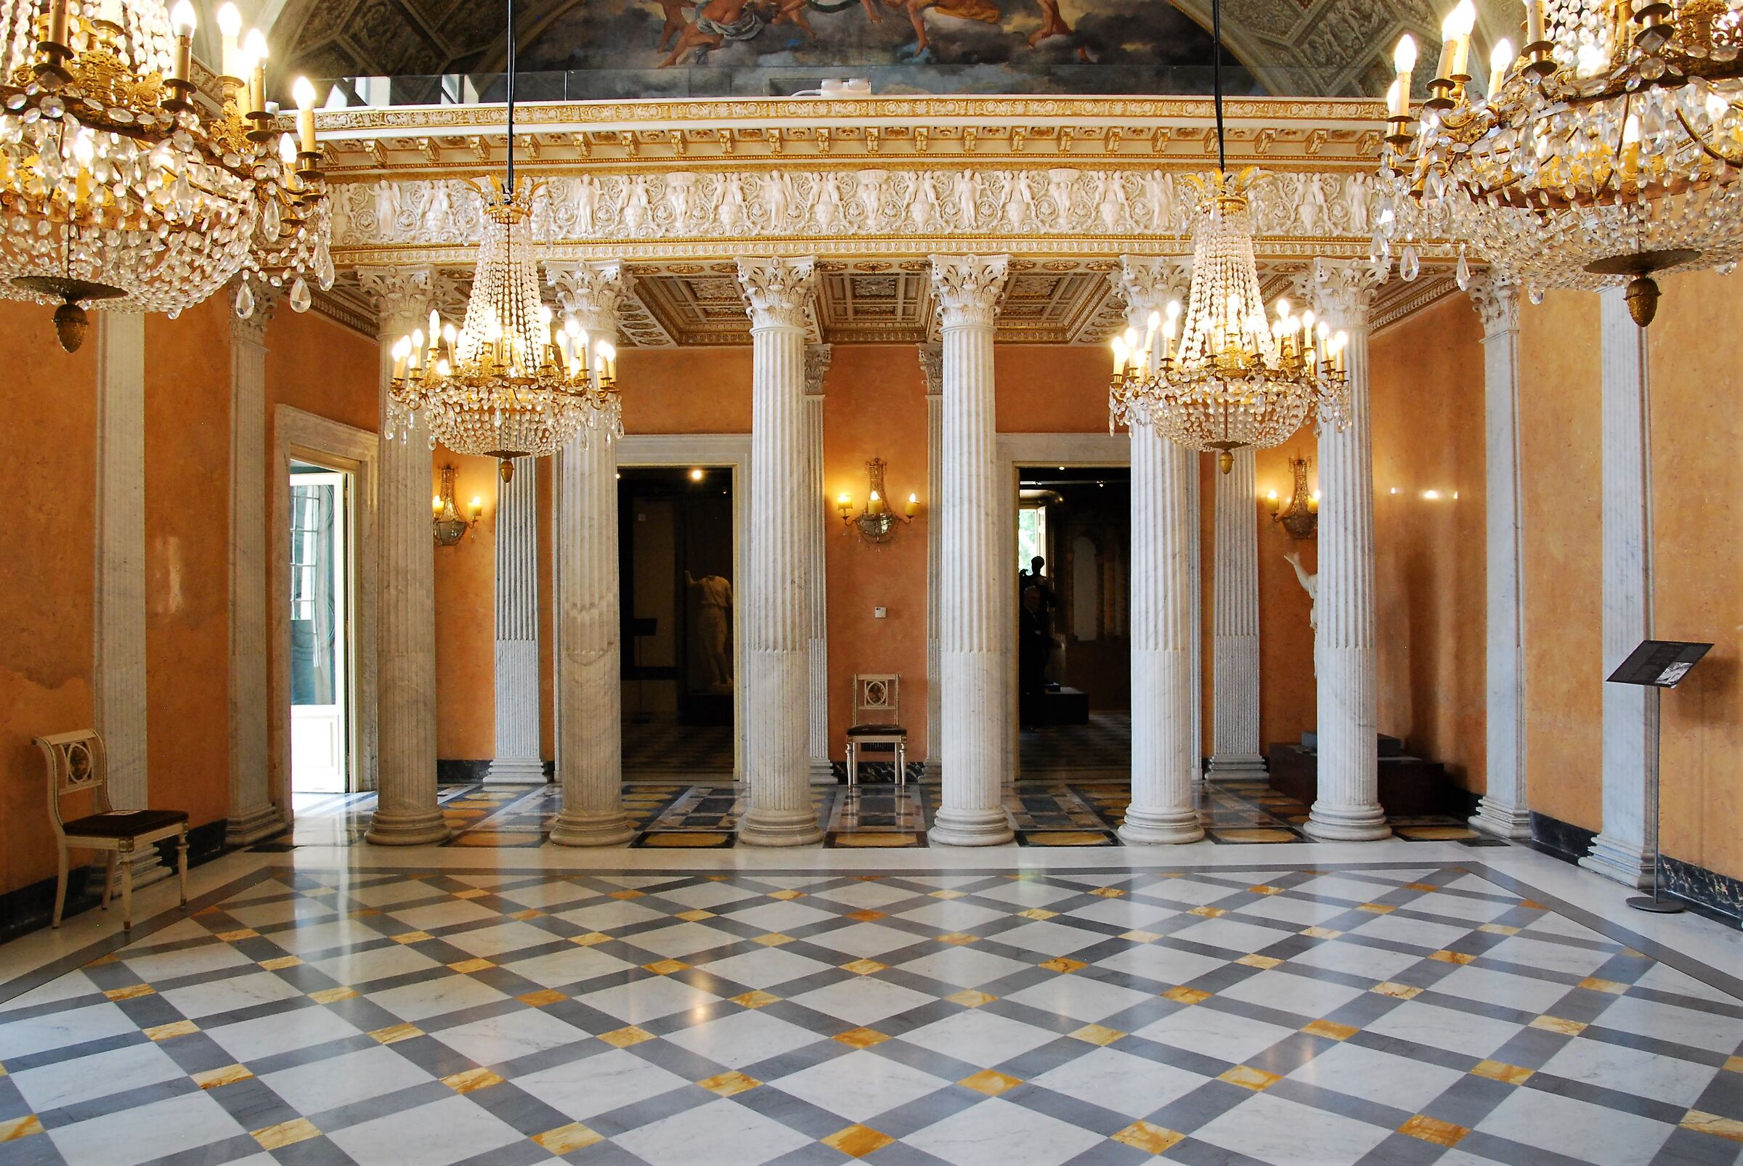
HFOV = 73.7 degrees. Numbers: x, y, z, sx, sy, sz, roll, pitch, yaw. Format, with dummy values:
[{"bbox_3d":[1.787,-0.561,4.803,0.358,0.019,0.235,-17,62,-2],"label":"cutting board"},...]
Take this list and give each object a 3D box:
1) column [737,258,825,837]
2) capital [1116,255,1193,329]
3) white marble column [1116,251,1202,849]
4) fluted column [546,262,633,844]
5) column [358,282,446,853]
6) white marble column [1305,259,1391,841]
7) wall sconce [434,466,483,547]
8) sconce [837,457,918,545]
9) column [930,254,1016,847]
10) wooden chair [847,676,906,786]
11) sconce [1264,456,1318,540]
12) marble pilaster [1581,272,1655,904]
[{"bbox_3d":[-0.585,-0.191,7.449,0.550,3.645,0.550,0,0,0],"label":"column"},{"bbox_3d":[1.831,-1.816,7.449,0.503,0.427,0.503,0,0,0],"label":"capital"},{"bbox_3d":[1.841,-0.207,7.437,0.550,3.645,0.550,0,0,0],"label":"white marble column"},{"bbox_3d":[-1.795,-0.183,7.456,0.550,3.645,0.550,0,0,0],"label":"fluted column"},{"bbox_3d":[-3.076,-0.182,7.654,0.570,3.720,0.570,0,-1,0],"label":"column"},{"bbox_3d":[3.102,-0.222,7.611,0.560,3.720,0.560,0,-1,0],"label":"white marble column"},{"bbox_3d":[-3.462,-0.646,9.450,0.650,0.671,0.300,0,0,0],"label":"wall sconce"},{"bbox_3d":[0.052,-0.688,9.726,0.690,0.740,0.360,0,-1,0],"label":"sconce"},{"bbox_3d":[0.629,-0.199,7.443,0.550,3.645,0.550,0,0,0],"label":"column"},{"bbox_3d":[0.046,1.195,9.328,0.473,0.894,0.469,0,0,0],"label":"wooden chair"},{"bbox_3d":[3.593,-0.719,9.702,0.680,0.740,0.360,0,-1,0],"label":"sconce"},{"bbox_3d":[4.025,-0.189,6.308,0.150,3.640,0.590,0,-1,0],"label":"marble pilaster"}]

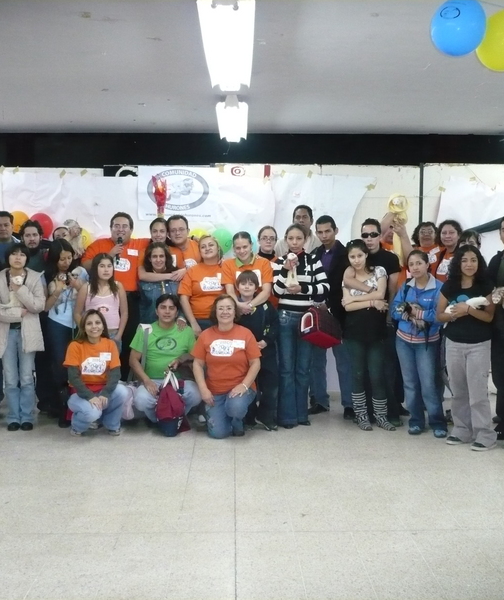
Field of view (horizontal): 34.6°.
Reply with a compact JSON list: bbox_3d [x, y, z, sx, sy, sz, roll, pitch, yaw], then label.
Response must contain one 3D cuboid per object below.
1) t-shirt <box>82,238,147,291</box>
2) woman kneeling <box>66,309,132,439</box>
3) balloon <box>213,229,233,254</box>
[{"bbox_3d":[-1.198,-0.292,7.047,0.570,0.500,0.310,0,4,-6],"label":"t-shirt"},{"bbox_3d":[-1.262,0.572,6.608,0.510,0.980,0.630,-1,4,-8],"label":"woman kneeling"},{"bbox_3d":[-0.324,-0.626,8.728,0.220,0.270,0.220,0,4,0],"label":"balloon"}]

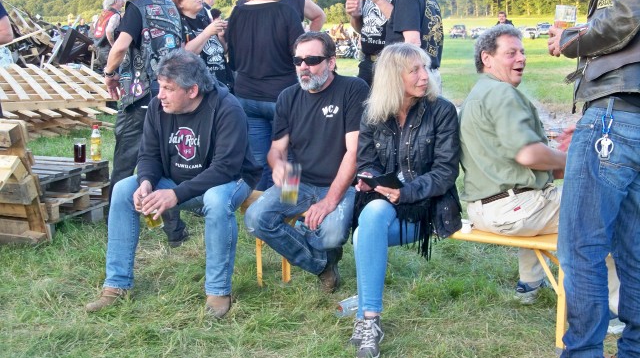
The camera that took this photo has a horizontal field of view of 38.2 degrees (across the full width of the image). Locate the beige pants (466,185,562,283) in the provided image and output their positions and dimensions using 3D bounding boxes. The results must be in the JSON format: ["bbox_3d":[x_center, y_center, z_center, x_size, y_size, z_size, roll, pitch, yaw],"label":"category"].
[{"bbox_3d":[1.020,0.279,4.381,0.640,0.580,0.520,-9,13,-43],"label":"beige pants"}]

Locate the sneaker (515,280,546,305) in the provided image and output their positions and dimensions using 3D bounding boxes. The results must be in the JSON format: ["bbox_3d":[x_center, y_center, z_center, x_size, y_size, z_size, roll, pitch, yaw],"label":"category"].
[{"bbox_3d":[1.100,0.551,4.660,0.105,0.110,0.290,8,13,40],"label":"sneaker"}]

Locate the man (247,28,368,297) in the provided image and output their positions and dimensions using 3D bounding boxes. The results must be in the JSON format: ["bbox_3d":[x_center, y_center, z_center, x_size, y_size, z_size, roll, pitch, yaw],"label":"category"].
[{"bbox_3d":[-0.055,-0.031,4.500,0.600,1.310,0.720,4,11,23],"label":"man"}]

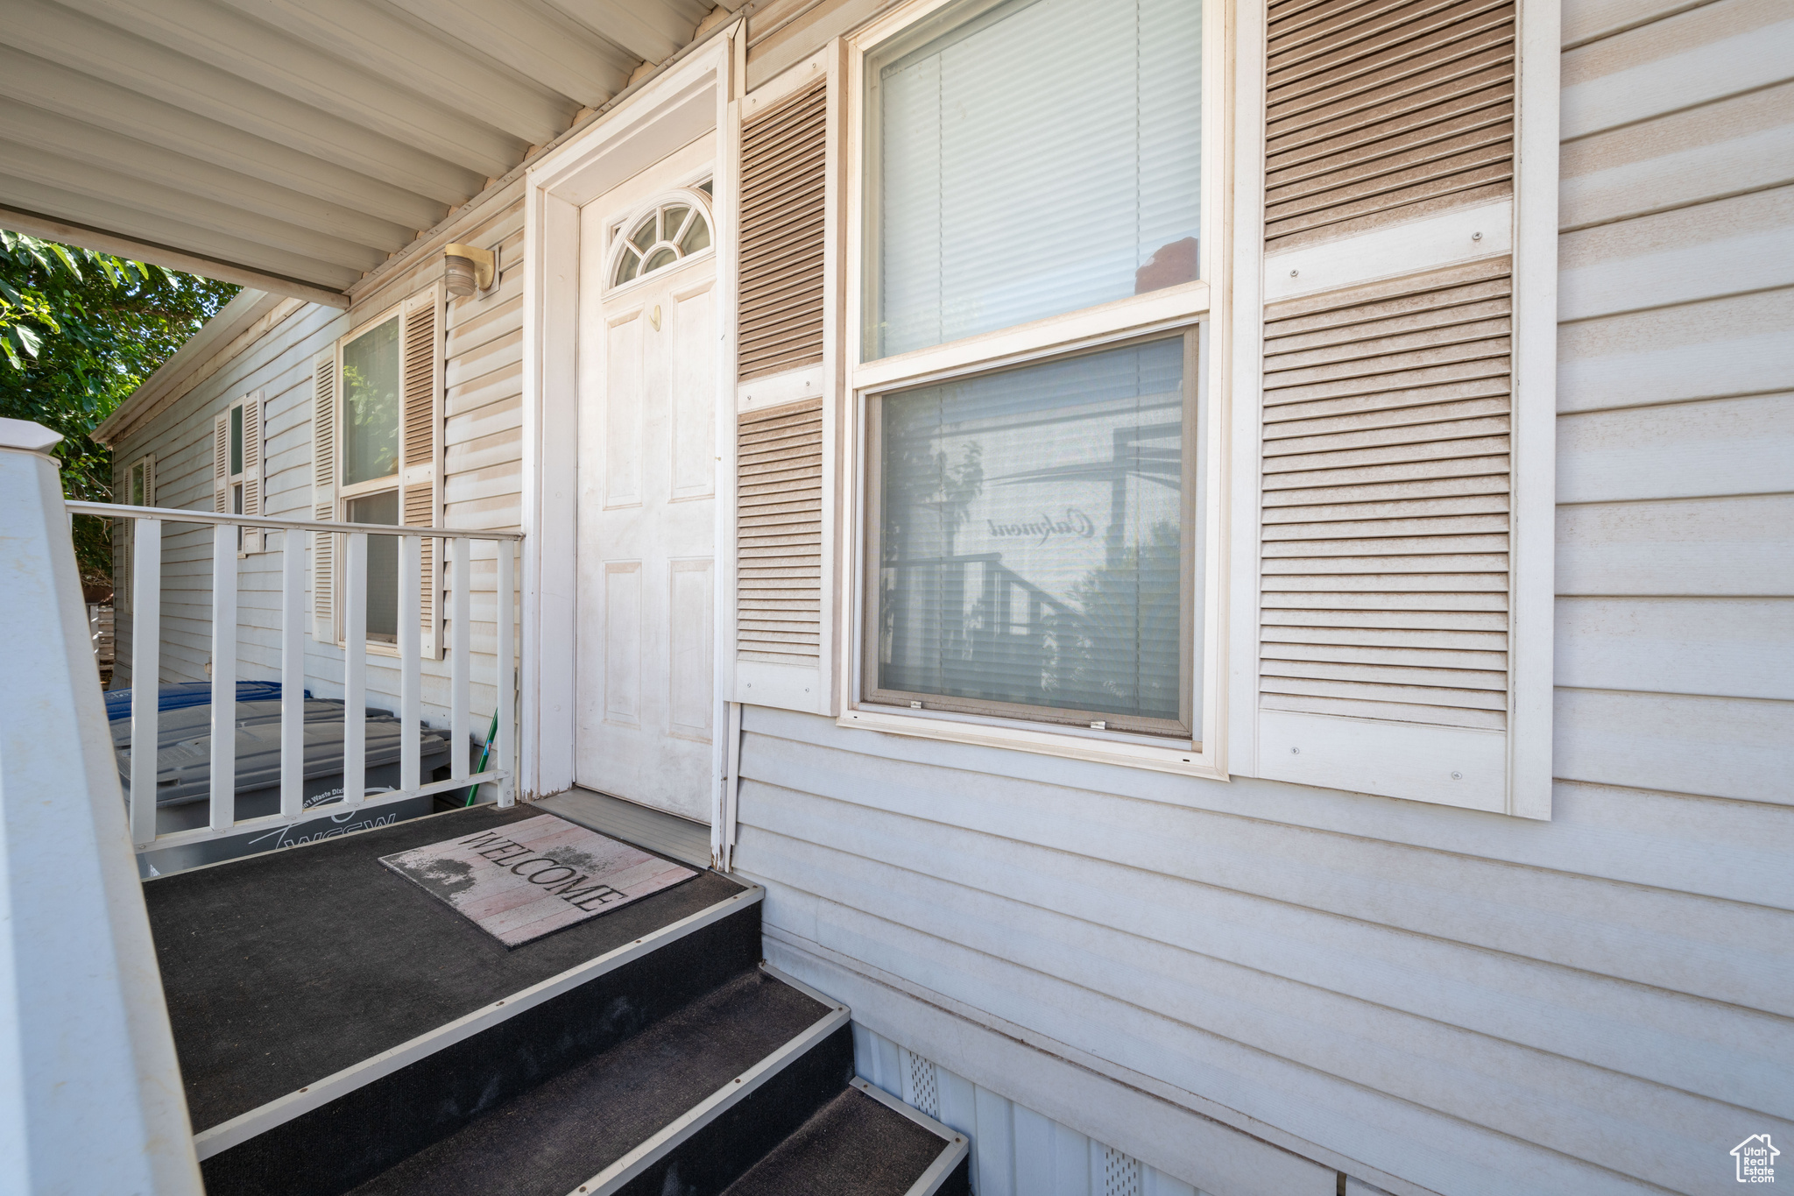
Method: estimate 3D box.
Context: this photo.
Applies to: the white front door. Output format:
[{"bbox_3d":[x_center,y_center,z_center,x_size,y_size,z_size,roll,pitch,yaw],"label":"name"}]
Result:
[{"bbox_3d":[-0.703,-0.332,2.089,0.840,1.915,0.045,1,0,35],"label":"white front door"}]

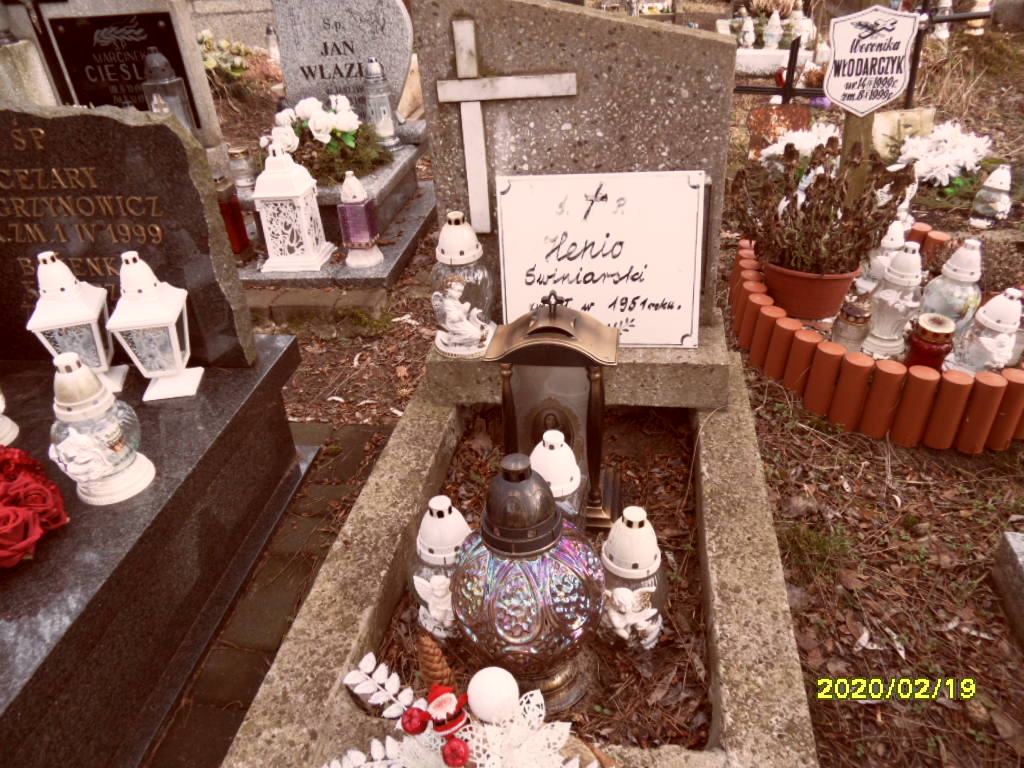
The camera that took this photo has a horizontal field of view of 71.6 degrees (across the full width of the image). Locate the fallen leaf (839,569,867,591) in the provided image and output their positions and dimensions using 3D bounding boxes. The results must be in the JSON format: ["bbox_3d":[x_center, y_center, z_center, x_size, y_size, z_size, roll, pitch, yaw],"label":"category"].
[{"bbox_3d":[0.614,0.352,1.279,0.052,0.010,0.050,3,34,9],"label":"fallen leaf"}]

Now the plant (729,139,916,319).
[{"bbox_3d":[0.815,-0.377,1.865,0.460,0.420,0.400,3,34,9],"label":"plant"}]

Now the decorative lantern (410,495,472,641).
[{"bbox_3d":[-0.104,0.273,1.074,0.098,0.250,0.098,-1,32,6],"label":"decorative lantern"}]

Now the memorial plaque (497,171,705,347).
[{"bbox_3d":[0.190,-0.267,1.558,0.436,0.378,0.020,2,21,12],"label":"memorial plaque"}]

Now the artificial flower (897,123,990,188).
[{"bbox_3d":[1.548,-0.814,2.530,0.330,0.190,0.260,10,36,18],"label":"artificial flower"}]

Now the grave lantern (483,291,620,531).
[{"bbox_3d":[0.080,0.036,1.258,0.216,0.434,0.145,2,32,11],"label":"grave lantern"}]

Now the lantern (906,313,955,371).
[{"bbox_3d":[0.927,-0.079,1.574,0.093,0.128,0.093,2,32,11],"label":"lantern"}]

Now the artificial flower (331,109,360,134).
[{"bbox_3d":[-0.580,-0.915,2.474,0.105,0.085,0.100,0,34,4],"label":"artificial flower"}]

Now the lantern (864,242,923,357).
[{"bbox_3d":[0.936,-0.203,1.713,0.120,0.289,0.120,3,34,9],"label":"lantern"}]

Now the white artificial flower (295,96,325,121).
[{"bbox_3d":[-0.713,-0.970,2.500,0.105,0.085,0.095,2,32,11],"label":"white artificial flower"}]

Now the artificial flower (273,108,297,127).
[{"bbox_3d":[-0.820,-0.961,2.560,0.088,0.070,0.085,2,32,11],"label":"artificial flower"}]

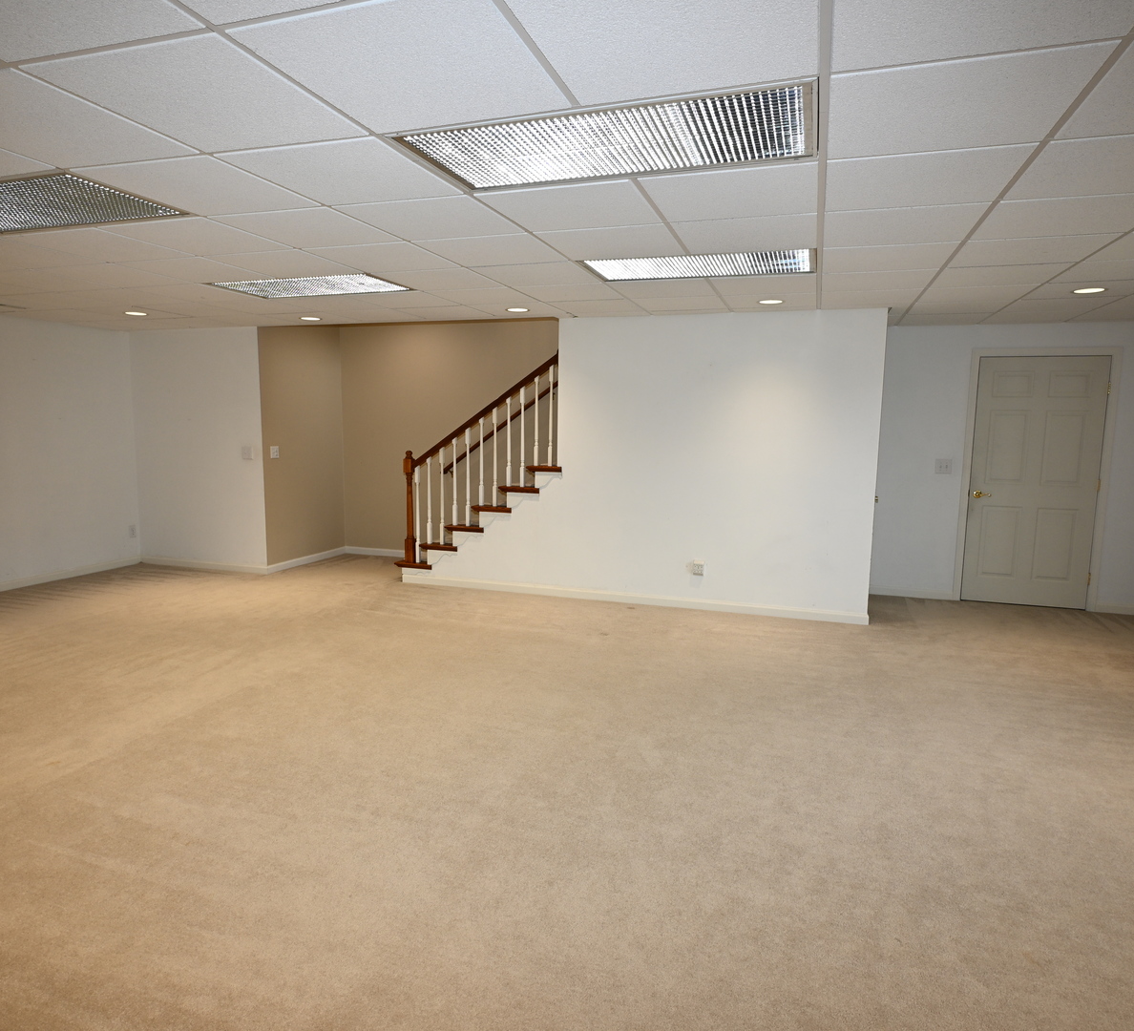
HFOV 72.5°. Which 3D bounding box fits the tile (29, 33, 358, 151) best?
[{"bbox_3d":[-0.932,-1.095,2.027,0.600,0.020,0.600,3,7,18],"label":"tile"}]

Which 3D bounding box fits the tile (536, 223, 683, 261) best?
[{"bbox_3d":[0.218,-1.259,3.570,0.600,0.020,0.600,3,7,18],"label":"tile"}]

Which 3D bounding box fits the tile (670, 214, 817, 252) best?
[{"bbox_3d":[0.794,-1.228,3.388,0.605,0.020,0.605,3,7,18],"label":"tile"}]

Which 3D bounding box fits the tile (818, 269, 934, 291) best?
[{"bbox_3d":[1.743,-1.329,4.352,0.605,0.020,0.605,3,7,18],"label":"tile"}]

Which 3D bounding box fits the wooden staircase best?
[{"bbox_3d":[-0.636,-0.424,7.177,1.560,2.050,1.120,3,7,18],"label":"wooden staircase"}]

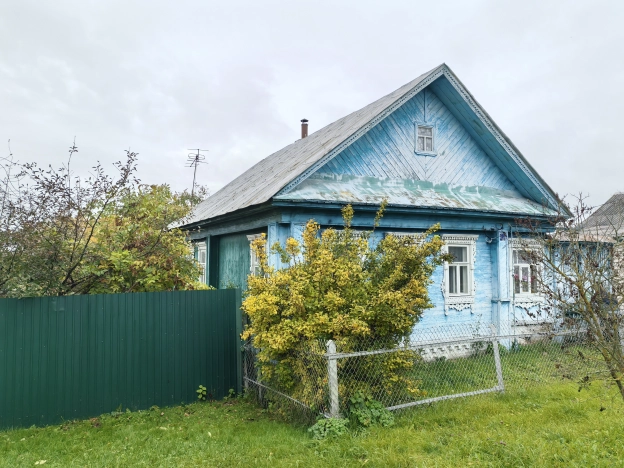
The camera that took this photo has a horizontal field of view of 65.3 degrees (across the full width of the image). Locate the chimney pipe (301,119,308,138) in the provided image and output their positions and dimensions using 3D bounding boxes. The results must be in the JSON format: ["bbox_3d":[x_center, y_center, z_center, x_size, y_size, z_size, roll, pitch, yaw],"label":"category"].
[{"bbox_3d":[-0.274,-3.804,17.800,0.300,0.900,0.300,1,-3,-25],"label":"chimney pipe"}]

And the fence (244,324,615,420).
[{"bbox_3d":[1.727,1.792,7.766,4.800,1.150,3.000,1,-3,-25],"label":"fence"}]

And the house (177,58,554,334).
[{"bbox_3d":[0.633,-0.246,15.816,8.150,6.700,11.200,1,-3,-25],"label":"house"}]

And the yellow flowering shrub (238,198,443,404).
[{"bbox_3d":[0.496,1.028,7.200,2.800,2.800,2.500,1,-3,-25],"label":"yellow flowering shrub"}]

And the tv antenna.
[{"bbox_3d":[-4.844,-2.506,20.500,0.950,2.200,0.800,2,-3,-28],"label":"tv antenna"}]

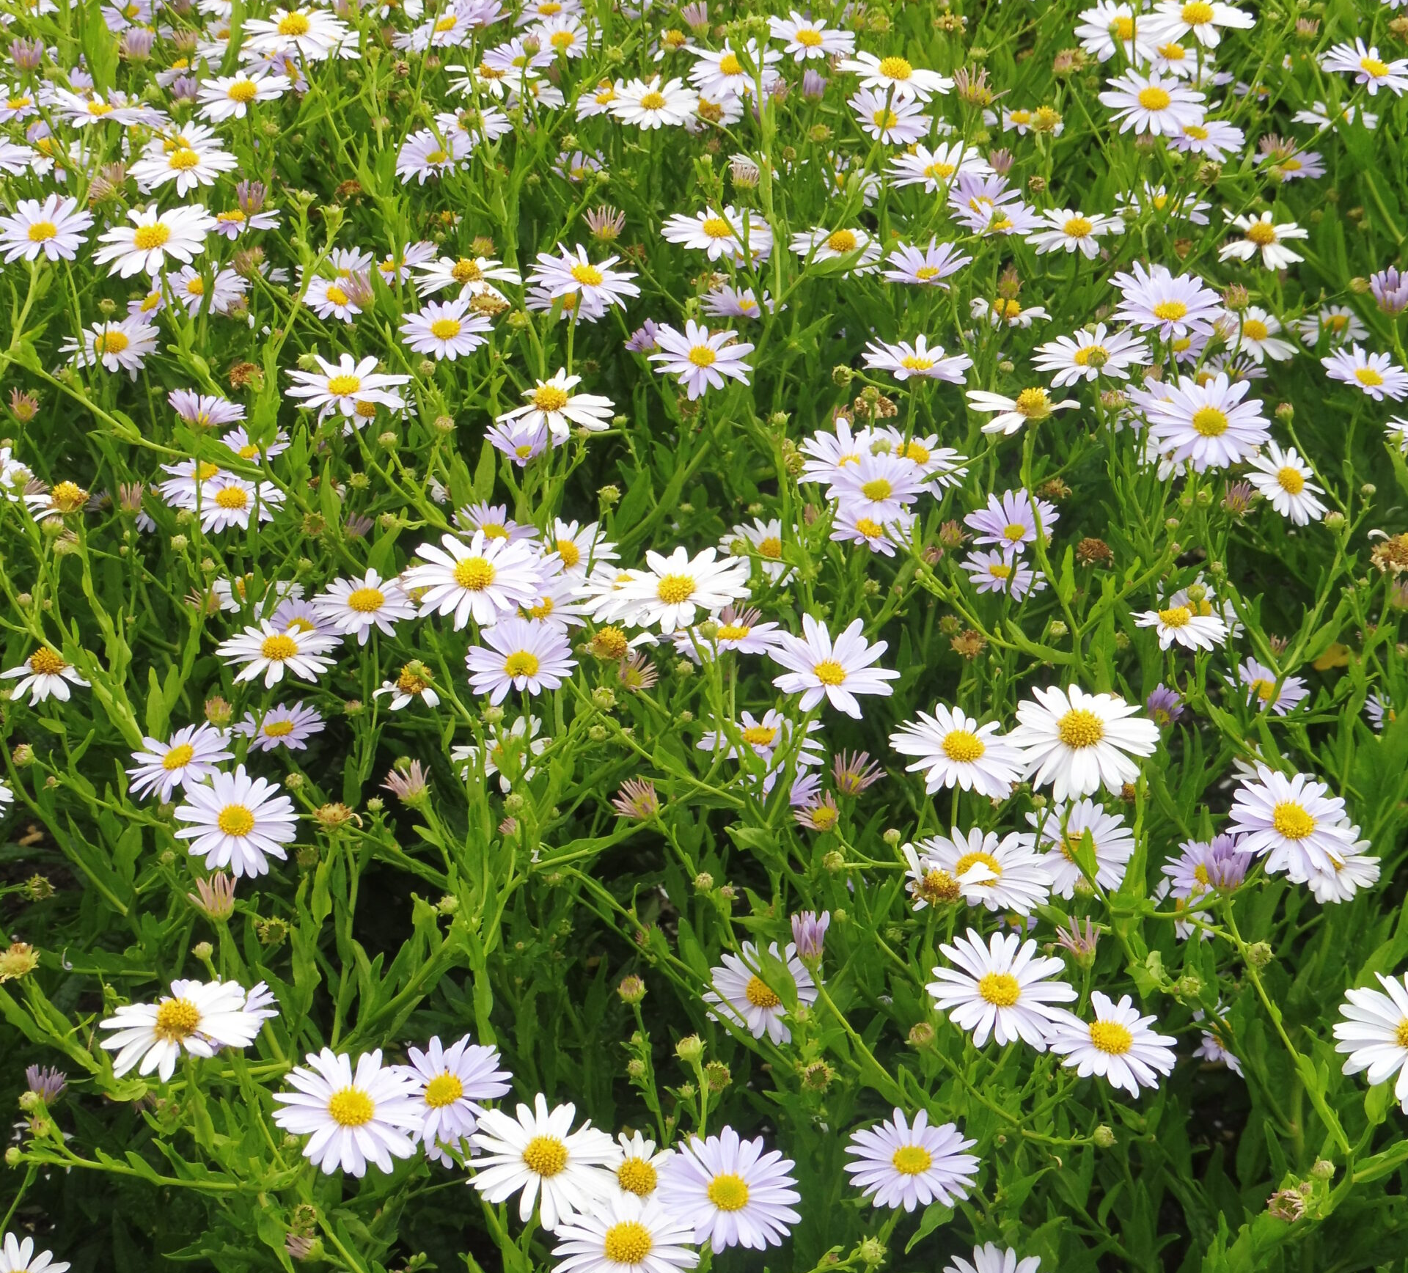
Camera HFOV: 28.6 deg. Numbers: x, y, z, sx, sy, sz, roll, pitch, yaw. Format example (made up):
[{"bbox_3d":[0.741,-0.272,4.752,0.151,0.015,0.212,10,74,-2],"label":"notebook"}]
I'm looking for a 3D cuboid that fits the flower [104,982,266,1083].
[{"bbox_3d":[-0.150,0.112,0.790,0.044,0.014,0.044,-12,37,-12],"label":"flower"}]

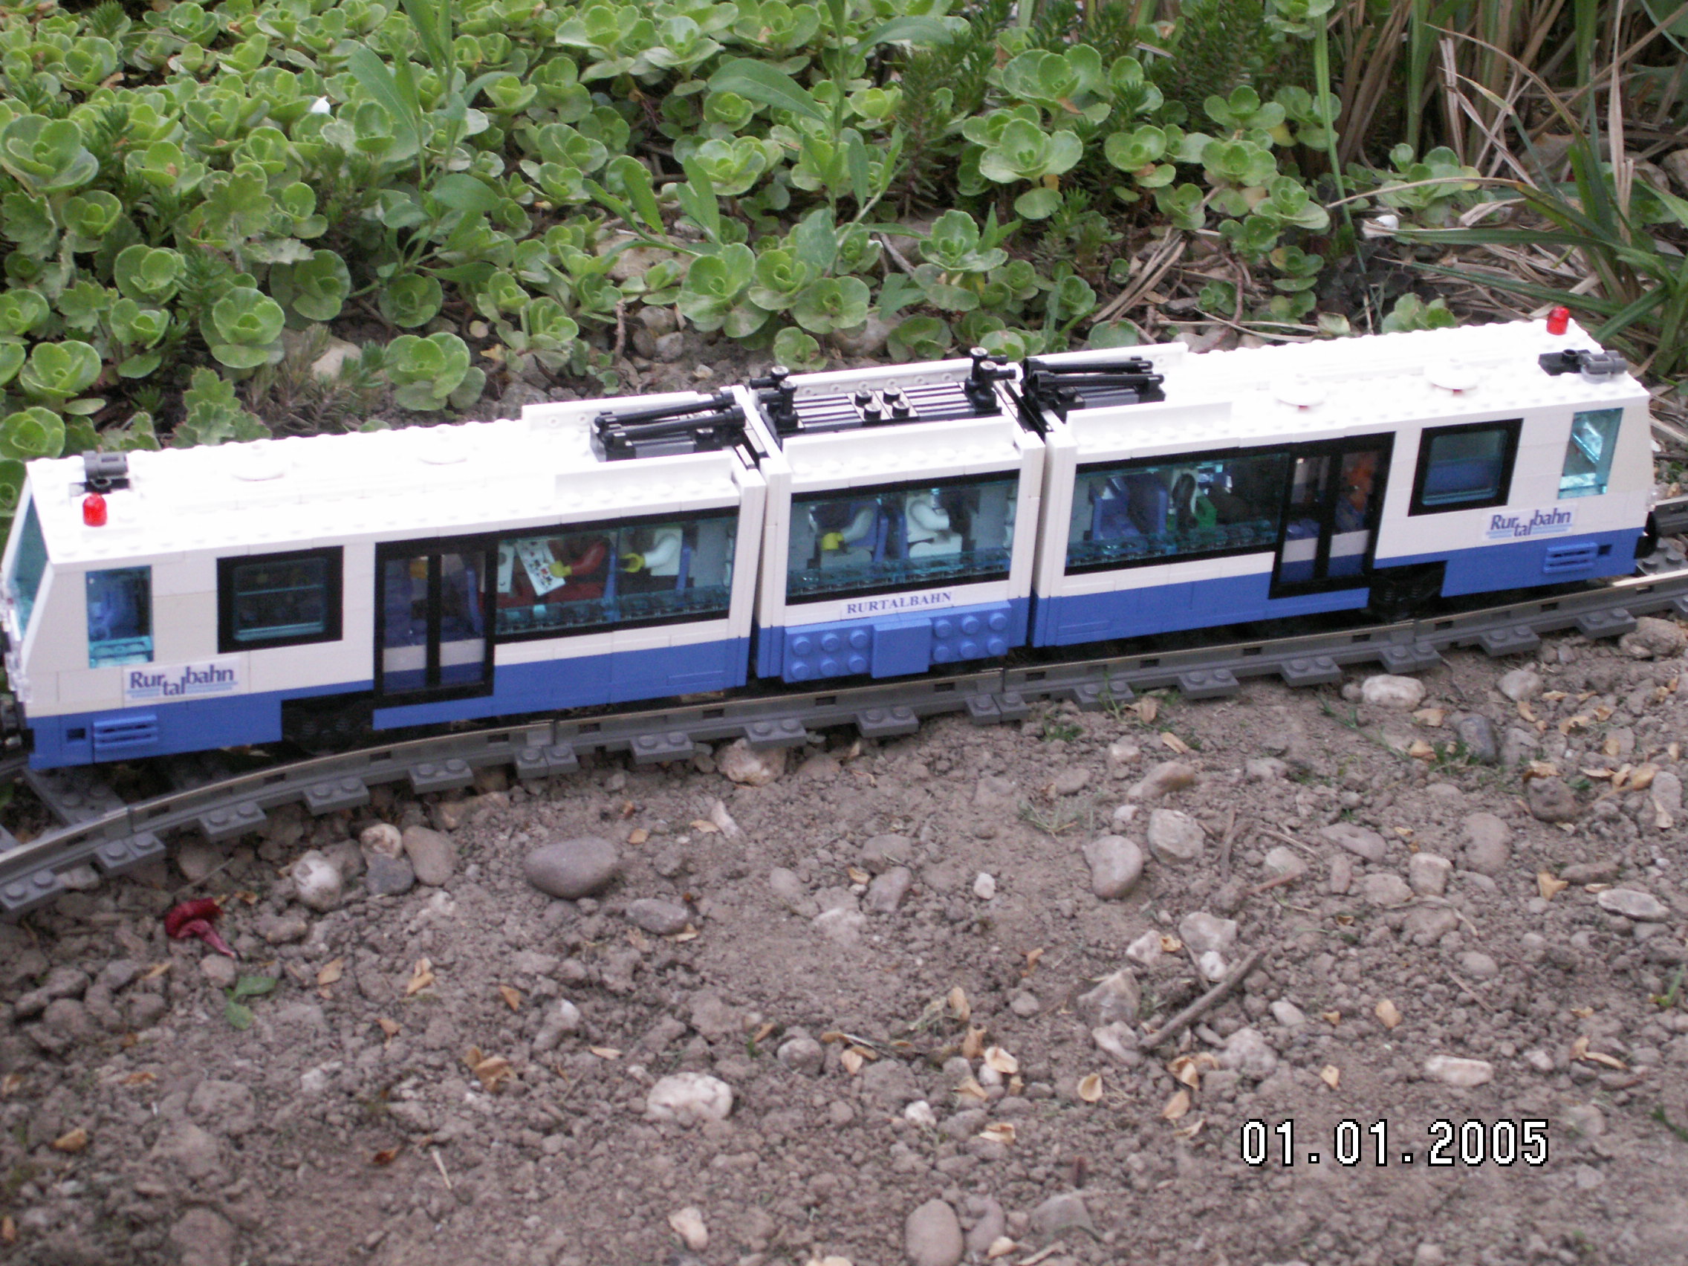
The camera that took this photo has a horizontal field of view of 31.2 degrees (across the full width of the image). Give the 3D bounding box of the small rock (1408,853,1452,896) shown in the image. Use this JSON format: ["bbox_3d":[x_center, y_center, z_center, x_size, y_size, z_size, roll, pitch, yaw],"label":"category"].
[{"bbox_3d":[0.156,0.064,0.803,0.011,0.009,0.009,3,33,-2],"label":"small rock"}]

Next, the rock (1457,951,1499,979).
[{"bbox_3d":[0.164,0.086,0.782,0.011,0.006,0.009,10,33,8],"label":"rock"}]

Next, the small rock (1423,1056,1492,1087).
[{"bbox_3d":[0.149,0.106,0.735,0.017,0.007,0.008,11,33,10],"label":"small rock"}]

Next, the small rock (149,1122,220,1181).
[{"bbox_3d":[-0.149,0.118,0.685,0.016,0.011,0.015,3,33,-2],"label":"small rock"}]

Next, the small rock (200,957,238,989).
[{"bbox_3d":[-0.155,0.084,0.746,0.009,0.007,0.009,4,33,0],"label":"small rock"}]

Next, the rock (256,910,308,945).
[{"bbox_3d":[-0.139,0.073,0.747,0.013,0.007,0.011,8,33,6],"label":"rock"}]

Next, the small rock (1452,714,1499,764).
[{"bbox_3d":[0.178,0.030,0.851,0.011,0.011,0.018,-1,33,-8],"label":"small rock"}]

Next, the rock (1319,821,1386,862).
[{"bbox_3d":[0.137,0.056,0.813,0.019,0.009,0.012,18,35,21],"label":"rock"}]

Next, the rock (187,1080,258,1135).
[{"bbox_3d":[-0.144,0.110,0.698,0.016,0.011,0.014,3,33,-2],"label":"rock"}]

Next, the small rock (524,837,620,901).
[{"bbox_3d":[-0.070,0.060,0.772,0.024,0.013,0.019,7,33,5],"label":"small rock"}]

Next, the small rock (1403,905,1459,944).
[{"bbox_3d":[0.152,0.075,0.781,0.015,0.008,0.012,12,33,12],"label":"small rock"}]

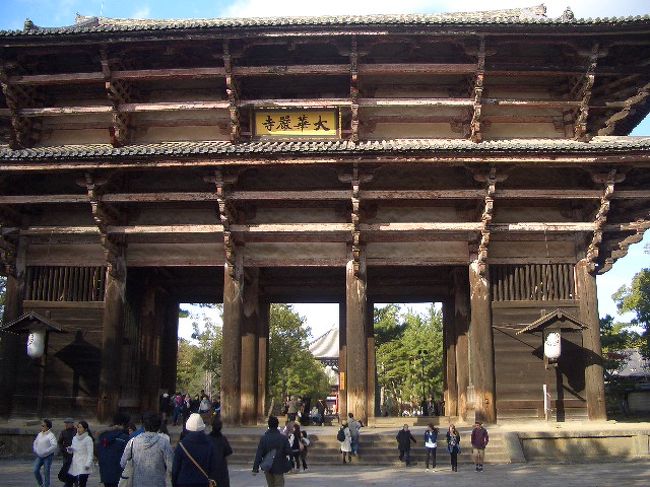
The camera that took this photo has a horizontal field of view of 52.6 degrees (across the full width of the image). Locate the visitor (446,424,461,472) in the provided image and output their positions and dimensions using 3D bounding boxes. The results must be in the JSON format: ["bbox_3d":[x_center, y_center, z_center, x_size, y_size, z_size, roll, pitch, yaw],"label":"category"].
[{"bbox_3d":[4.577,7.301,23.400,0.480,1.640,0.360,-1,-14,6],"label":"visitor"}]

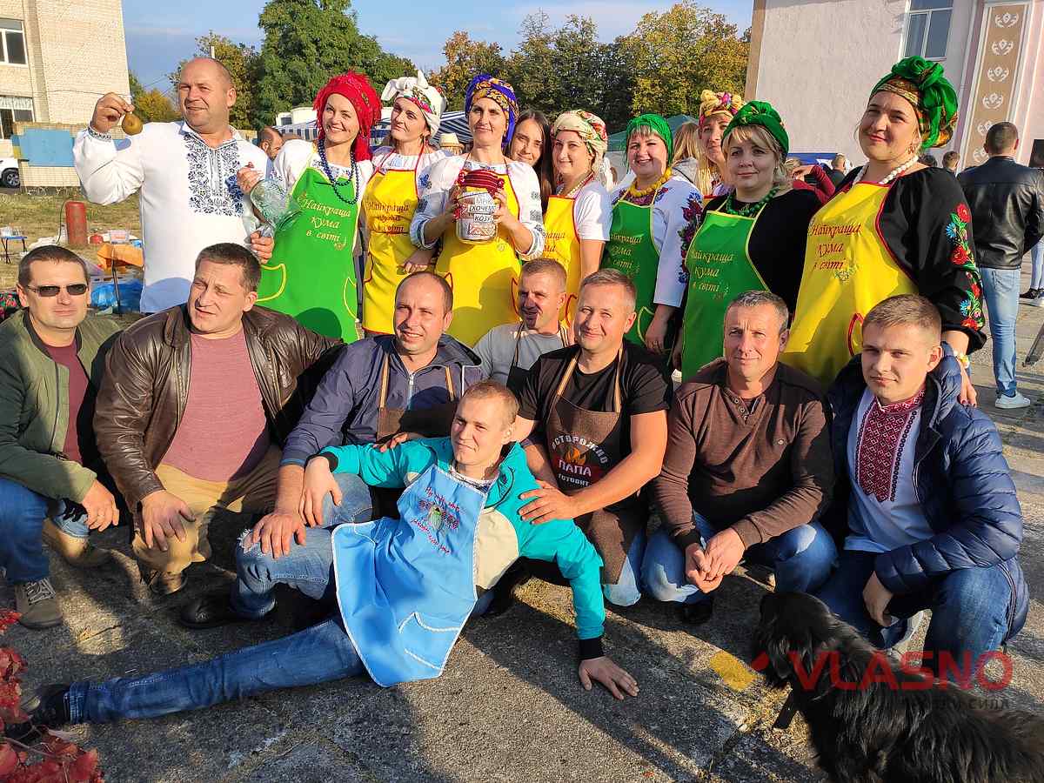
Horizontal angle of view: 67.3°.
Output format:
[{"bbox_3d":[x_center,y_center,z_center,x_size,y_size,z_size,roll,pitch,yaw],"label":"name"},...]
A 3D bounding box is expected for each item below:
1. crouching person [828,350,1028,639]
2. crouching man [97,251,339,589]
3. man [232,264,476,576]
[{"bbox_3d":[1.043,0.263,2.162,0.600,1.060,0.620,10,17,29],"label":"crouching person"},{"bbox_3d":[-0.813,0.109,2.414,0.740,1.130,0.620,0,15,-8],"label":"crouching man"},{"bbox_3d":[-0.404,0.133,2.521,0.720,1.050,0.680,2,15,3],"label":"man"}]

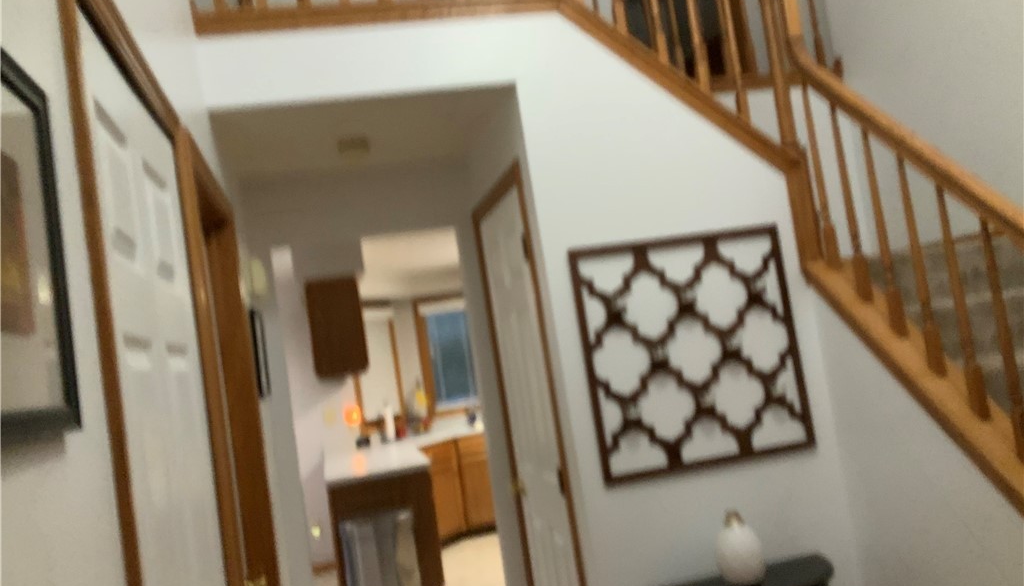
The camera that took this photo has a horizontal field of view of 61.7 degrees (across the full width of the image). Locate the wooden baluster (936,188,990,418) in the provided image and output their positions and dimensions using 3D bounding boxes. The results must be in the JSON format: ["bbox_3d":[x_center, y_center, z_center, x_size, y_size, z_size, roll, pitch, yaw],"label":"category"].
[{"bbox_3d":[1.206,0.014,2.306,0.033,0.645,0.033,-8,-5,-13],"label":"wooden baluster"}]

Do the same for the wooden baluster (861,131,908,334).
[{"bbox_3d":[1.115,-0.191,2.581,0.033,0.645,0.033,-8,-5,-13],"label":"wooden baluster"}]

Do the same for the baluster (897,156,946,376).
[{"bbox_3d":[1.161,-0.089,2.442,0.033,0.645,0.033,-8,-5,-13],"label":"baluster"}]

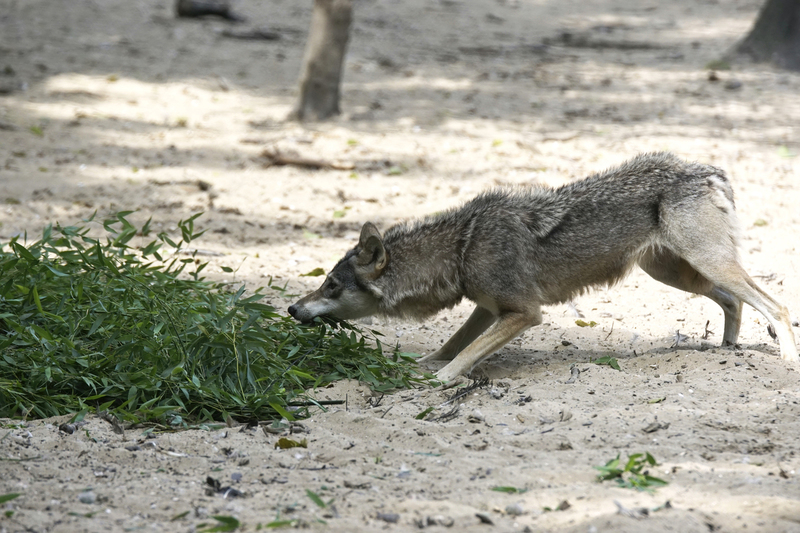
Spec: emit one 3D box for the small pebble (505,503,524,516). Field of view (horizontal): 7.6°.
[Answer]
[{"bbox_3d":[0.233,0.494,12.200,0.035,0.024,0.029,0,6,0],"label":"small pebble"}]

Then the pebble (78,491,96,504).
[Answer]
[{"bbox_3d":[-0.646,0.478,12.400,0.034,0.023,0.028,0,6,0],"label":"pebble"}]

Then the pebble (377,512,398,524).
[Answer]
[{"bbox_3d":[-0.024,0.508,12.100,0.042,0.020,0.028,0,6,0],"label":"pebble"}]

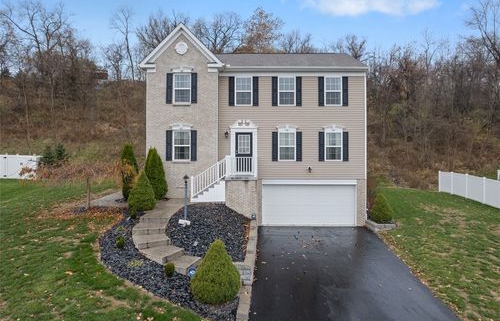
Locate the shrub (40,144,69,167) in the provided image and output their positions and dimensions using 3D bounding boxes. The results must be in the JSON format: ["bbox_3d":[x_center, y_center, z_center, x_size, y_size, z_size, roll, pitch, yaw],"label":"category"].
[{"bbox_3d":[-16.200,-0.200,25.300,2.300,2.400,2.100,0,-1,0],"label":"shrub"}]

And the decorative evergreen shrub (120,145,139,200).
[{"bbox_3d":[-6.000,0.570,15.200,0.980,2.750,0.950,0,-1,0],"label":"decorative evergreen shrub"}]

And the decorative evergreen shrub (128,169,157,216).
[{"bbox_3d":[-4.250,1.230,12.100,1.120,1.700,1.100,0,-1,0],"label":"decorative evergreen shrub"}]

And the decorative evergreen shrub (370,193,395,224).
[{"bbox_3d":[6.830,2.450,15.700,1.250,1.580,1.220,0,-1,0],"label":"decorative evergreen shrub"}]

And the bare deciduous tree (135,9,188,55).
[{"bbox_3d":[-12.900,-17.100,45.000,7.700,9.800,7.200,0,-1,0],"label":"bare deciduous tree"}]

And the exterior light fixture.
[{"bbox_3d":[-2.380,1.370,11.300,0.310,1.780,0.290,0,-1,0],"label":"exterior light fixture"}]

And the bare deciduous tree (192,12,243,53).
[{"bbox_3d":[-4.800,-17.100,45.000,7.500,9.800,7.000,0,-1,0],"label":"bare deciduous tree"}]

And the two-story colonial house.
[{"bbox_3d":[0.340,-1.680,18.700,11.600,10.300,8.000,0,-1,0],"label":"two-story colonial house"}]

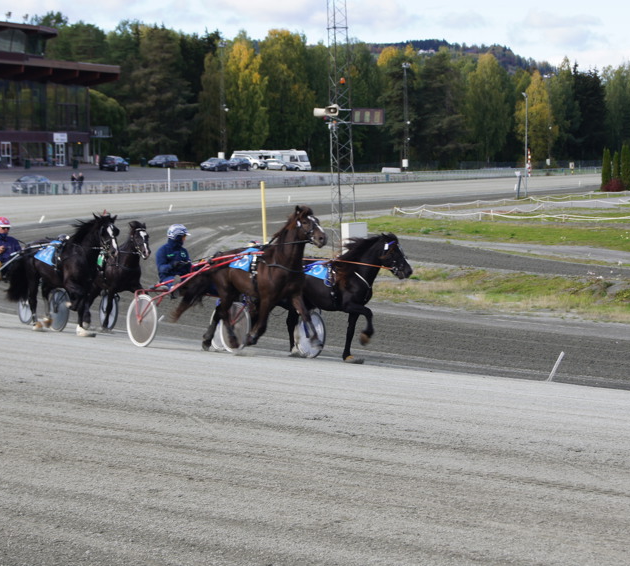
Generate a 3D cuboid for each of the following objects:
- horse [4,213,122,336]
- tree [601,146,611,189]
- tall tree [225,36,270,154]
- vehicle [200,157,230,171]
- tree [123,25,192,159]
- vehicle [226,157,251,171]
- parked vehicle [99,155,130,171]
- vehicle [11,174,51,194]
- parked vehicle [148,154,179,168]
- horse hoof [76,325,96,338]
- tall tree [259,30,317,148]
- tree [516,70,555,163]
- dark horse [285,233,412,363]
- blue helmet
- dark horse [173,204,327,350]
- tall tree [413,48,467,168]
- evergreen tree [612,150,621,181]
[{"bbox_3d":[-3.935,-0.162,30.000,0.680,1.900,2.400,-3,4,-36],"label":"horse"},{"bbox_3d":[26.116,-10.250,174.000,0.950,3.866,0.950,0,4,0],"label":"tree"},{"bbox_3d":[-9.273,-24.707,262.000,6.000,18.200,6.000,0,4,0],"label":"tall tree"},{"bbox_3d":[-11.311,-13.494,220.000,1.780,1.460,4.400,2,4,23],"label":"vehicle"},{"bbox_3d":[-18.788,-22.612,232.000,8.400,16.423,8.400,0,4,0],"label":"tree"},{"bbox_3d":[-8.873,-13.712,223.000,1.780,1.470,4.300,2,4,22],"label":"vehicle"},{"bbox_3d":[-19.653,-11.726,190.000,1.770,1.530,4.300,1,4,16],"label":"parked vehicle"},{"bbox_3d":[-23.420,-8.129,160.000,1.730,1.480,4.100,2,4,25],"label":"vehicle"},{"bbox_3d":[-17.023,-13.671,218.000,1.750,1.450,4.400,2,4,27],"label":"parked vehicle"},{"bbox_3d":[-3.455,0.732,29.200,0.160,0.190,0.230,-3,5,-36],"label":"horse hoof"},{"bbox_3d":[-3.723,-24.910,262.000,7.600,18.600,7.600,0,4,0],"label":"tall tree"},{"bbox_3d":[34.750,-25.925,305.000,6.000,15.200,6.000,0,4,0],"label":"tree"},{"bbox_3d":[0.441,0.175,27.100,0.650,1.830,2.450,-4,5,-42],"label":"dark horse"},{"bbox_3d":[-1.939,-0.716,27.400,0.310,0.210,0.240,1,4,22],"label":"blue helmet"},{"bbox_3d":[-0.856,-0.064,24.900,0.680,1.970,2.600,-3,5,-38],"label":"dark horse"},{"bbox_3d":[16.344,-22.882,255.000,7.100,15.812,7.100,0,4,0],"label":"tall tree"},{"bbox_3d":[27.729,-10.348,178.000,0.780,3.495,0.780,0,4,0],"label":"evergreen tree"}]

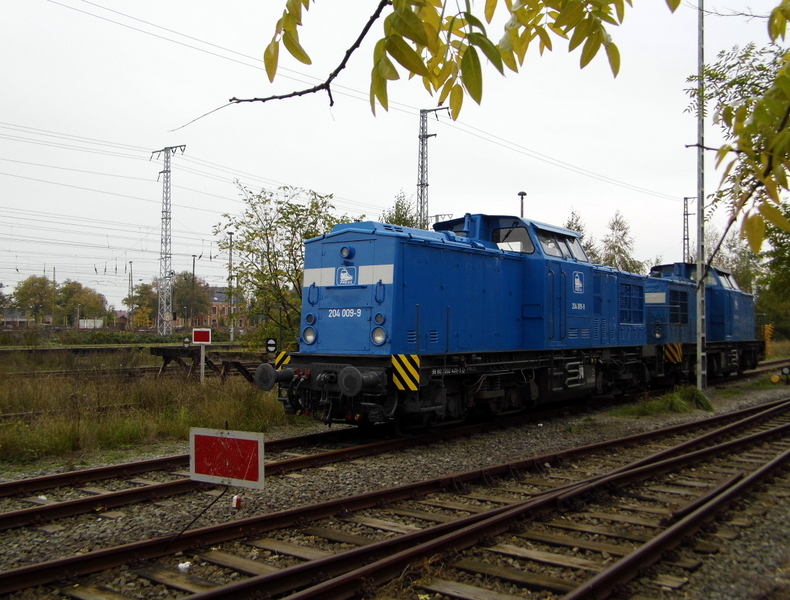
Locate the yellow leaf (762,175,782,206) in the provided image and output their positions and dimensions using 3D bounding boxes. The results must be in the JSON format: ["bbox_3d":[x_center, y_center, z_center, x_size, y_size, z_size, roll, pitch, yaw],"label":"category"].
[{"bbox_3d":[0.585,-0.172,1.220,0.023,0.060,0.013,-36,-18,14],"label":"yellow leaf"}]

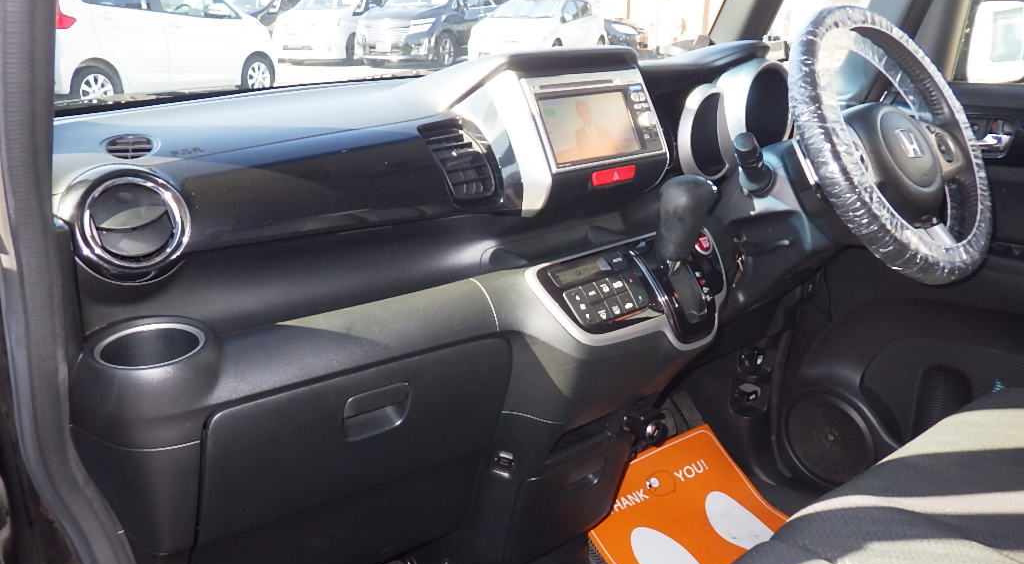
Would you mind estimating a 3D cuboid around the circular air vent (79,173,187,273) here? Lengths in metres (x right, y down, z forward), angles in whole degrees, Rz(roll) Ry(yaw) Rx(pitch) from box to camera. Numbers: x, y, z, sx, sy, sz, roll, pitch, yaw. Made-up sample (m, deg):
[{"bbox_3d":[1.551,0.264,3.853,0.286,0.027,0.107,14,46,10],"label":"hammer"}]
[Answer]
[{"bbox_3d":[-0.334,-0.048,0.725,0.093,0.093,0.045,-15,3,-36],"label":"circular air vent"}]

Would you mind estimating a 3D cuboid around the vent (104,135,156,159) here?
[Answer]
[{"bbox_3d":[-0.350,-0.120,0.760,0.051,0.015,0.051,-15,40,-36],"label":"vent"}]

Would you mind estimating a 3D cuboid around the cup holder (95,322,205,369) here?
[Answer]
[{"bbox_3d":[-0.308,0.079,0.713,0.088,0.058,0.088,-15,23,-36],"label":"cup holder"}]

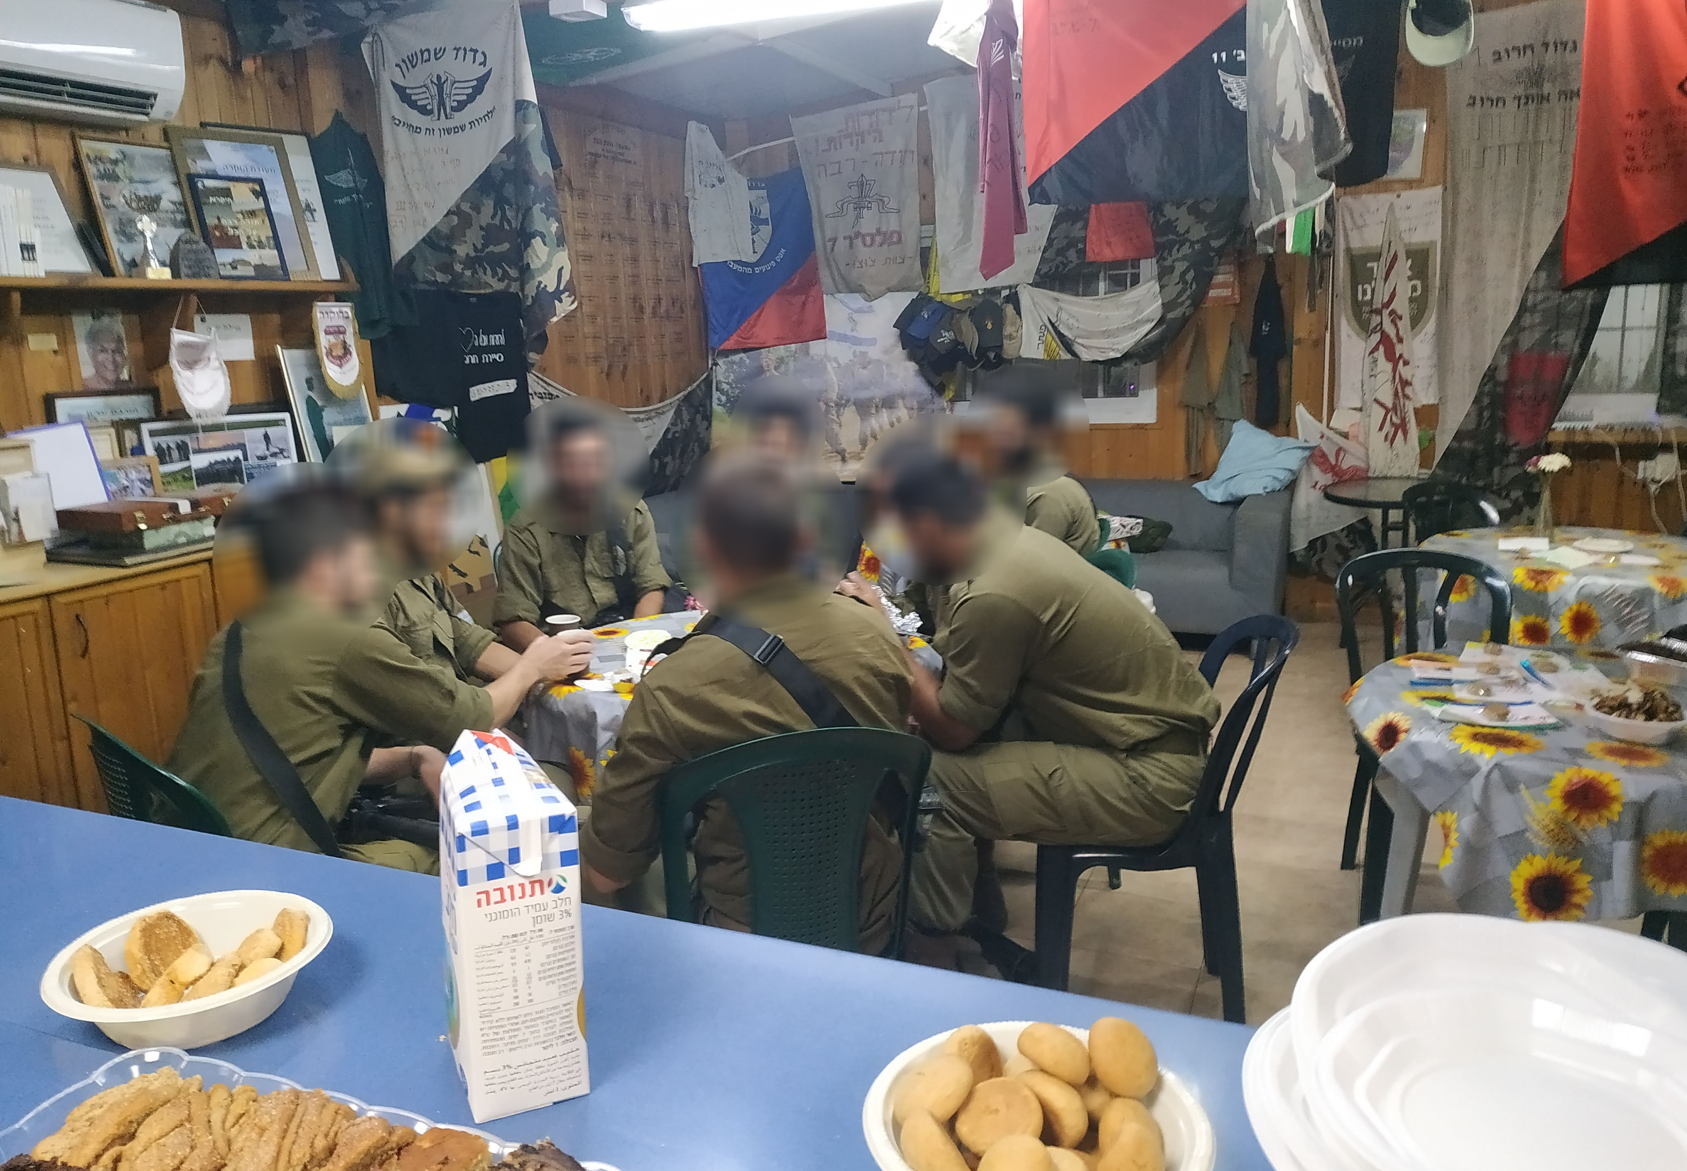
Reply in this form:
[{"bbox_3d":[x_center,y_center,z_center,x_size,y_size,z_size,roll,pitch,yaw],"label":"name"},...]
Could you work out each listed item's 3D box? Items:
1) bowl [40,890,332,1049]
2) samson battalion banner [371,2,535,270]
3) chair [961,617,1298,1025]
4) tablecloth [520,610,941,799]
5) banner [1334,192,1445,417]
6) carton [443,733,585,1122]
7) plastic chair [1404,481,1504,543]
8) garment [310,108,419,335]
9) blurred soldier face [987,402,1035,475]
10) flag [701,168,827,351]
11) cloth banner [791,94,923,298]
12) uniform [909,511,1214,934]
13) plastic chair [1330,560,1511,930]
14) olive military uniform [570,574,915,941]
[{"bbox_3d":[-0.466,0.285,0.848,0.183,0.046,0.183,-2,13,0],"label":"bowl"},{"bbox_3d":[-1.144,-1.317,3.613,0.590,0.840,0.140,3,14,19],"label":"samson battalion banner"},{"bbox_3d":[0.603,0.497,2.333,0.510,0.830,0.440,1,11,8],"label":"chair"},{"bbox_3d":[-0.246,0.240,2.697,0.920,0.260,0.900,-2,11,-8],"label":"tablecloth"},{"bbox_3d":[2.448,-1.285,5.242,0.460,1.000,0.040,3,14,19],"label":"banner"},{"bbox_3d":[-0.223,0.228,0.787,0.072,0.240,0.069,-7,13,-27],"label":"carton"},{"bbox_3d":[2.331,0.034,4.561,0.450,0.830,0.520,3,12,20],"label":"plastic chair"},{"bbox_3d":[-1.532,-1.139,3.710,0.110,0.720,0.540,3,14,19],"label":"garment"},{"bbox_3d":[0.492,-0.431,3.400,0.170,0.220,0.150,-6,13,-17],"label":"blurred soldier face"},{"bbox_3d":[-0.415,-1.710,6.082,0.760,0.960,0.060,5,13,26],"label":"flag"},{"bbox_3d":[0.067,-1.879,5.643,0.760,0.980,0.060,5,13,29],"label":"cloth banner"},{"bbox_3d":[0.445,0.290,2.312,0.600,0.830,0.480,1,11,8],"label":"uniform"},{"bbox_3d":[1.490,0.394,2.904,0.460,0.850,0.530,3,14,21],"label":"plastic chair"},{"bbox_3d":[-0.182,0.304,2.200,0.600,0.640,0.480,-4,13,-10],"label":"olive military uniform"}]

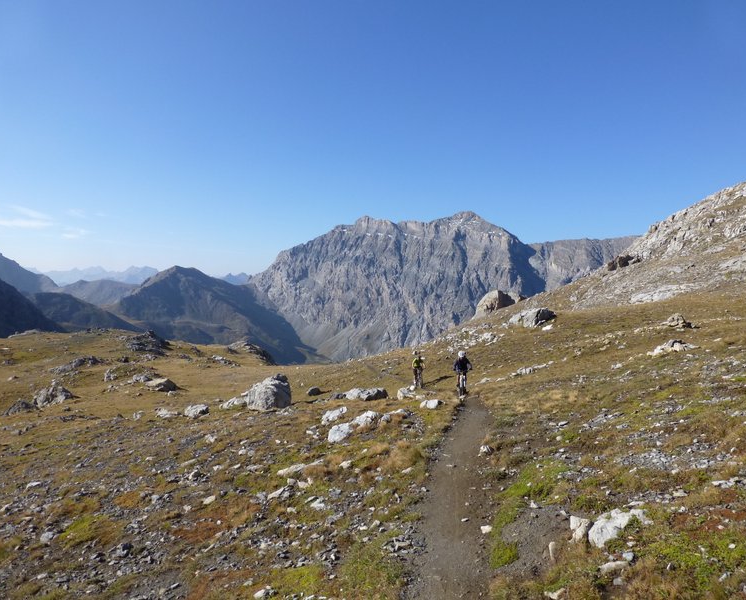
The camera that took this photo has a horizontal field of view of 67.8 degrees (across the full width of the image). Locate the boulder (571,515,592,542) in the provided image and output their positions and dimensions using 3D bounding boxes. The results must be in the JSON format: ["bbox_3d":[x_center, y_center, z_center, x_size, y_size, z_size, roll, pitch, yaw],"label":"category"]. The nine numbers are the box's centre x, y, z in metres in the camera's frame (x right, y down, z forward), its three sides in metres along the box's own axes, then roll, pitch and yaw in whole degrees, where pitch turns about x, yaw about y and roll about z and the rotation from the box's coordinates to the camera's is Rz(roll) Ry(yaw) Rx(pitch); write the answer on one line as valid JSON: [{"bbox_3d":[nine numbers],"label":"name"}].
[{"bbox_3d":[1.721,1.895,4.600,0.180,0.220,0.180,0,1,17],"label":"boulder"}]

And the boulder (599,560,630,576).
[{"bbox_3d":[1.741,1.936,4.000,0.220,0.100,0.150,1,3,24],"label":"boulder"}]

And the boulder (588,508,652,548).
[{"bbox_3d":[2.022,1.874,4.550,0.520,0.270,0.420,1,3,24],"label":"boulder"}]

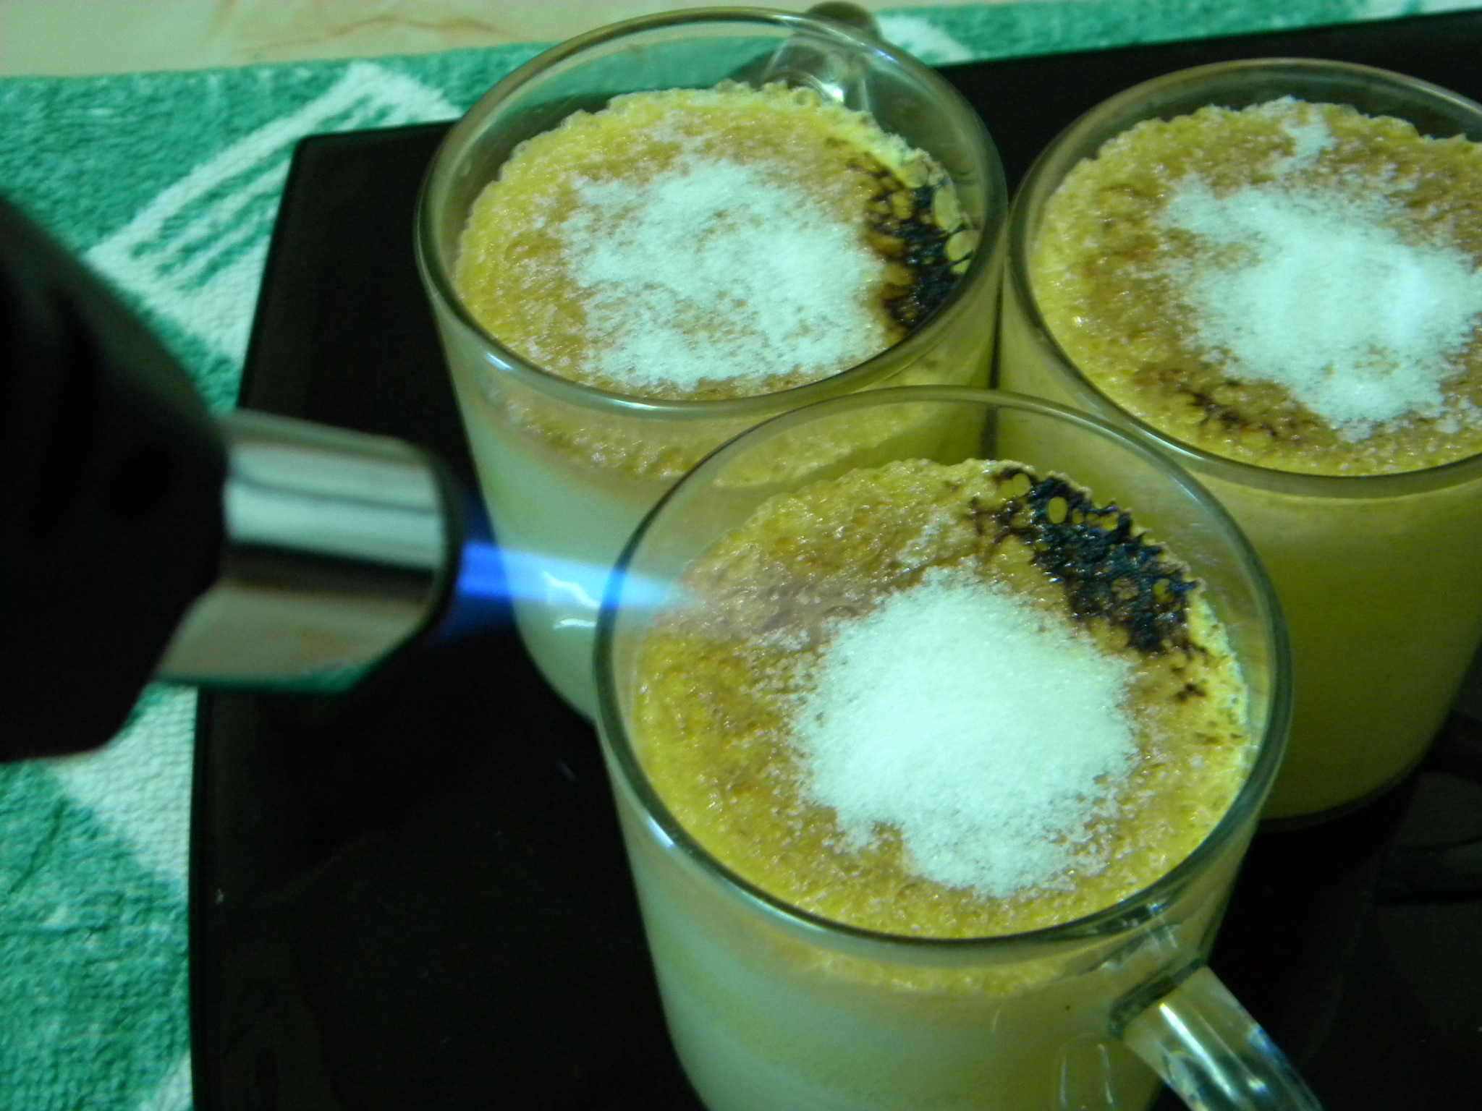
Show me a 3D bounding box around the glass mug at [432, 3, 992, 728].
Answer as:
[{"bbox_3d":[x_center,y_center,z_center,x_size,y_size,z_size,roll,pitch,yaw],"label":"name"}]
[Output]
[{"bbox_3d":[0.003,-0.038,0.314,0.078,0.085,0.115,12,55,11],"label":"glass mug"}]

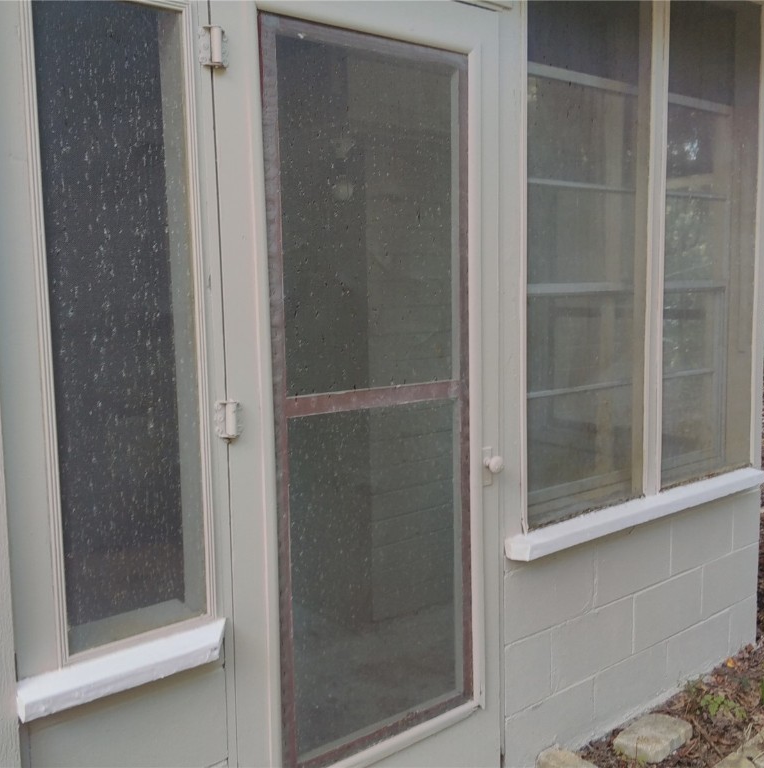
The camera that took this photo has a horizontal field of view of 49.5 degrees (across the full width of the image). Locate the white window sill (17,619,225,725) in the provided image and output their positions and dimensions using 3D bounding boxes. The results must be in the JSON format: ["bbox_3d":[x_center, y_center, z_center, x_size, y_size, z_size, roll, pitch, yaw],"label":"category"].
[{"bbox_3d":[-0.455,0.521,1.528,0.399,0.047,0.066,-6,8,-39],"label":"white window sill"}]

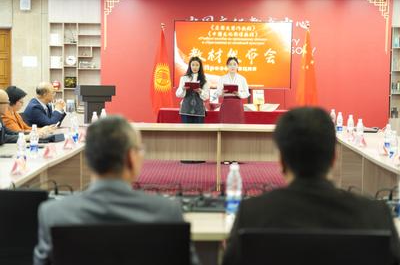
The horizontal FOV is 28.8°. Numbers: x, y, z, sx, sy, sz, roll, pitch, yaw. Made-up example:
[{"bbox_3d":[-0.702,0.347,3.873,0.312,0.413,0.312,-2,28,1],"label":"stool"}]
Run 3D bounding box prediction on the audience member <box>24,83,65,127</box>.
[{"bbox_3d":[-1.710,0.042,9.245,0.700,1.260,0.520,1,4,6],"label":"audience member"}]

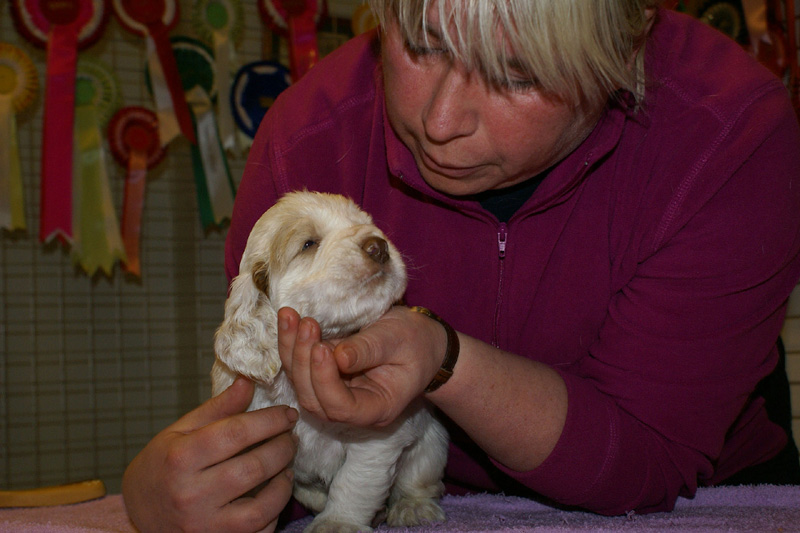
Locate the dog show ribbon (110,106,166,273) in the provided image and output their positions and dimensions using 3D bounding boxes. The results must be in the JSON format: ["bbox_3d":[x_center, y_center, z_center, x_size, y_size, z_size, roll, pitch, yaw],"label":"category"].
[{"bbox_3d":[-0.468,-0.133,1.660,0.098,0.303,0.028,-1,0,-13],"label":"dog show ribbon"}]

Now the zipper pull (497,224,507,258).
[{"bbox_3d":[0.079,-0.020,0.730,0.009,0.027,0.006,0,13,5],"label":"zipper pull"}]

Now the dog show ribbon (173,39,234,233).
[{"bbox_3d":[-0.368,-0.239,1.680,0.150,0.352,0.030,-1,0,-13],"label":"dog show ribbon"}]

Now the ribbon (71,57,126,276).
[{"bbox_3d":[-0.549,-0.175,1.650,0.132,0.385,0.030,-1,0,-13],"label":"ribbon"}]

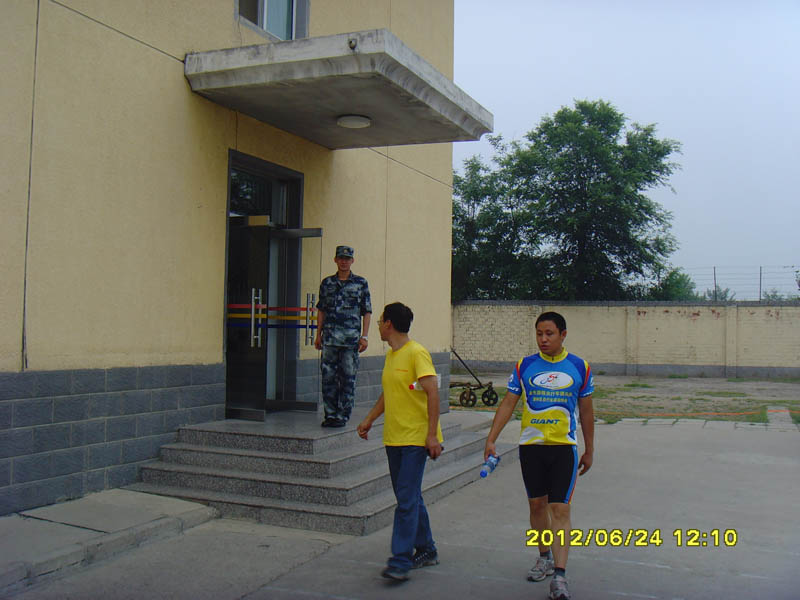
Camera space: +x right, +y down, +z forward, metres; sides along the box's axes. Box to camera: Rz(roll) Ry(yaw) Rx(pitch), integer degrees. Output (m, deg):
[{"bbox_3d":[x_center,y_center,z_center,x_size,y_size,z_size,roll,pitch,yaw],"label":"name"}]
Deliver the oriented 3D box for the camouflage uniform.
[{"bbox_3d":[-0.575,0.467,9.171,0.530,1.520,0.310,1,-2,21],"label":"camouflage uniform"}]

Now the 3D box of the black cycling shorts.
[{"bbox_3d":[0.907,1.014,5.504,0.360,0.390,0.280,1,-2,18],"label":"black cycling shorts"}]

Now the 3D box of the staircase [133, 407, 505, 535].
[{"bbox_3d":[-0.447,1.565,9.384,2.400,0.580,4.650,0,-2,23],"label":"staircase"}]

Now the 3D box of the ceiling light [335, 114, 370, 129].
[{"bbox_3d":[-0.470,-1.886,9.508,0.350,0.090,0.350,1,-2,0],"label":"ceiling light"}]

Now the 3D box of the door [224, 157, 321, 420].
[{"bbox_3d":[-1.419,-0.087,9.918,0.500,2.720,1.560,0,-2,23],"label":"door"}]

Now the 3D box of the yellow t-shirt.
[{"bbox_3d":[0.087,0.600,5.831,0.280,0.690,0.440,3,-3,-42],"label":"yellow t-shirt"}]

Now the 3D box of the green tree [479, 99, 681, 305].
[{"bbox_3d":[7.666,-2.810,38.307,8.100,11.600,7.600,1,-2,0],"label":"green tree"}]

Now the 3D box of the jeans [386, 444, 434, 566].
[{"bbox_3d":[0.061,1.260,5.809,0.340,0.860,0.440,0,-3,43],"label":"jeans"}]

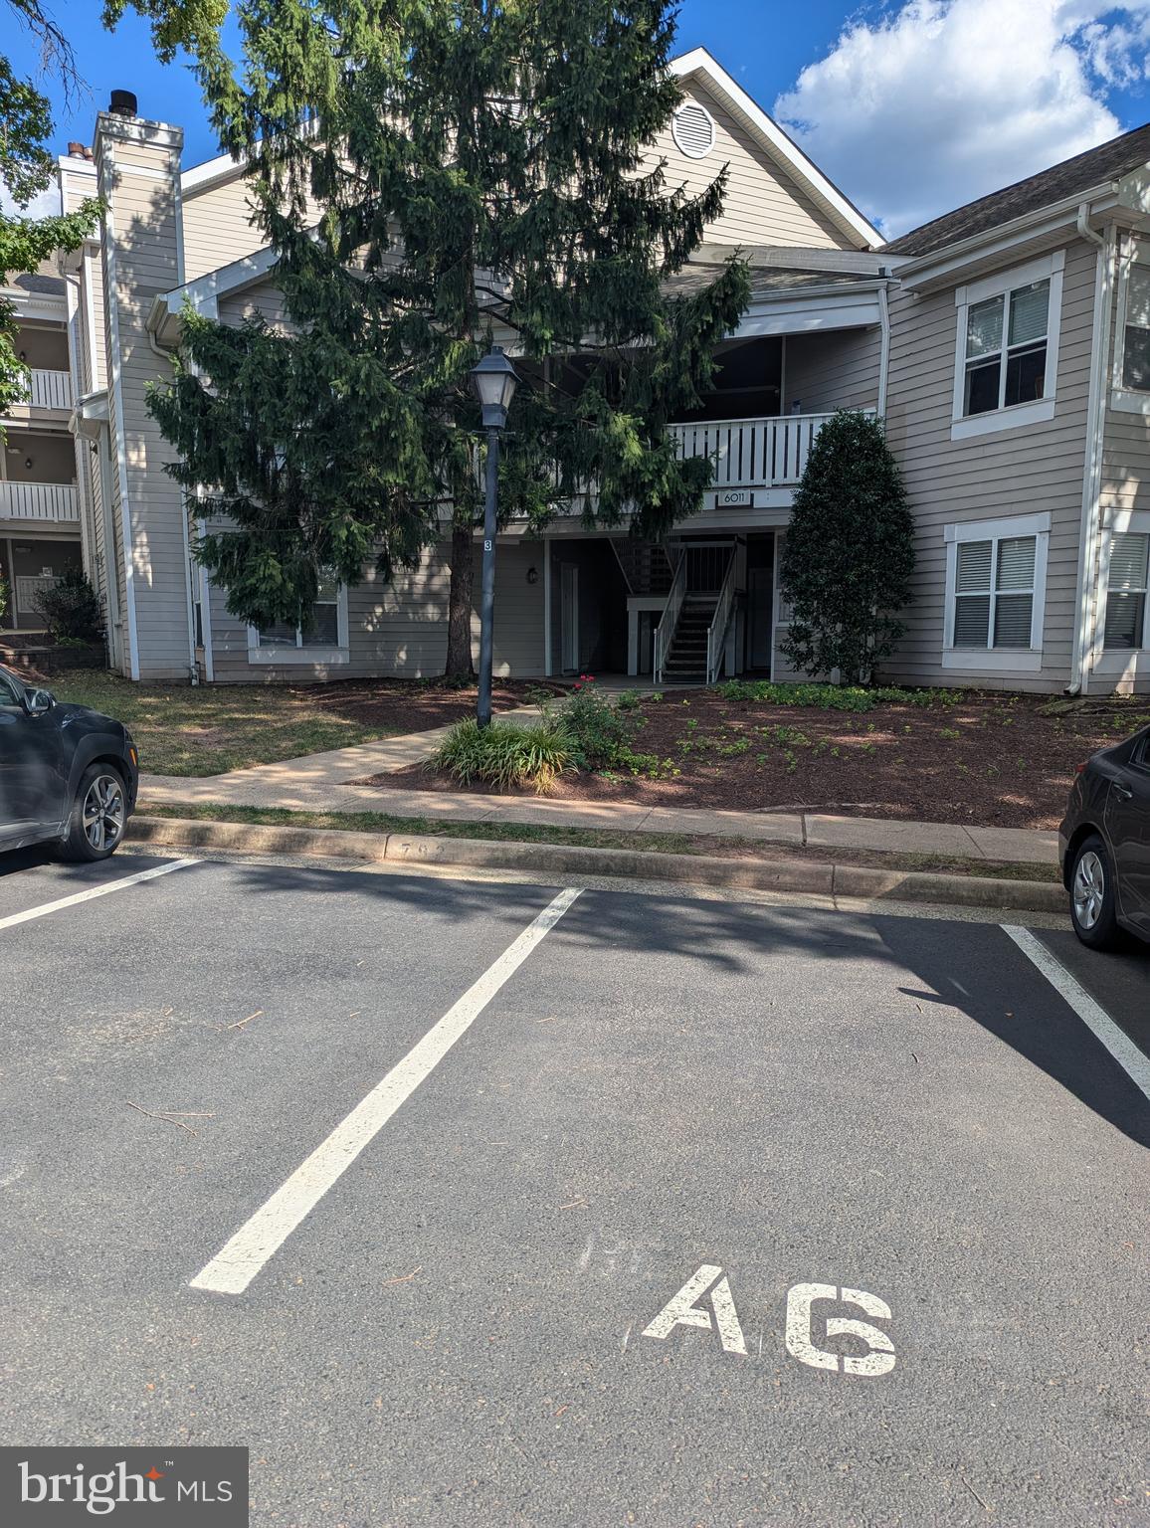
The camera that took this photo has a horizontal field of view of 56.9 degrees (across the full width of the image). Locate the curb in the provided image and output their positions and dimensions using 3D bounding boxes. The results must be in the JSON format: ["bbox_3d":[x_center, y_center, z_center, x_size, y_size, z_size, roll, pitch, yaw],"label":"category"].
[{"bbox_3d":[-0.094,0.646,7.135,6.350,0.160,0.180,3,8,10],"label":"curb"}]

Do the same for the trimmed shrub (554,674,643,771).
[{"bbox_3d":[0.230,-0.425,10.450,0.840,0.880,0.780,1,7,11],"label":"trimmed shrub"}]

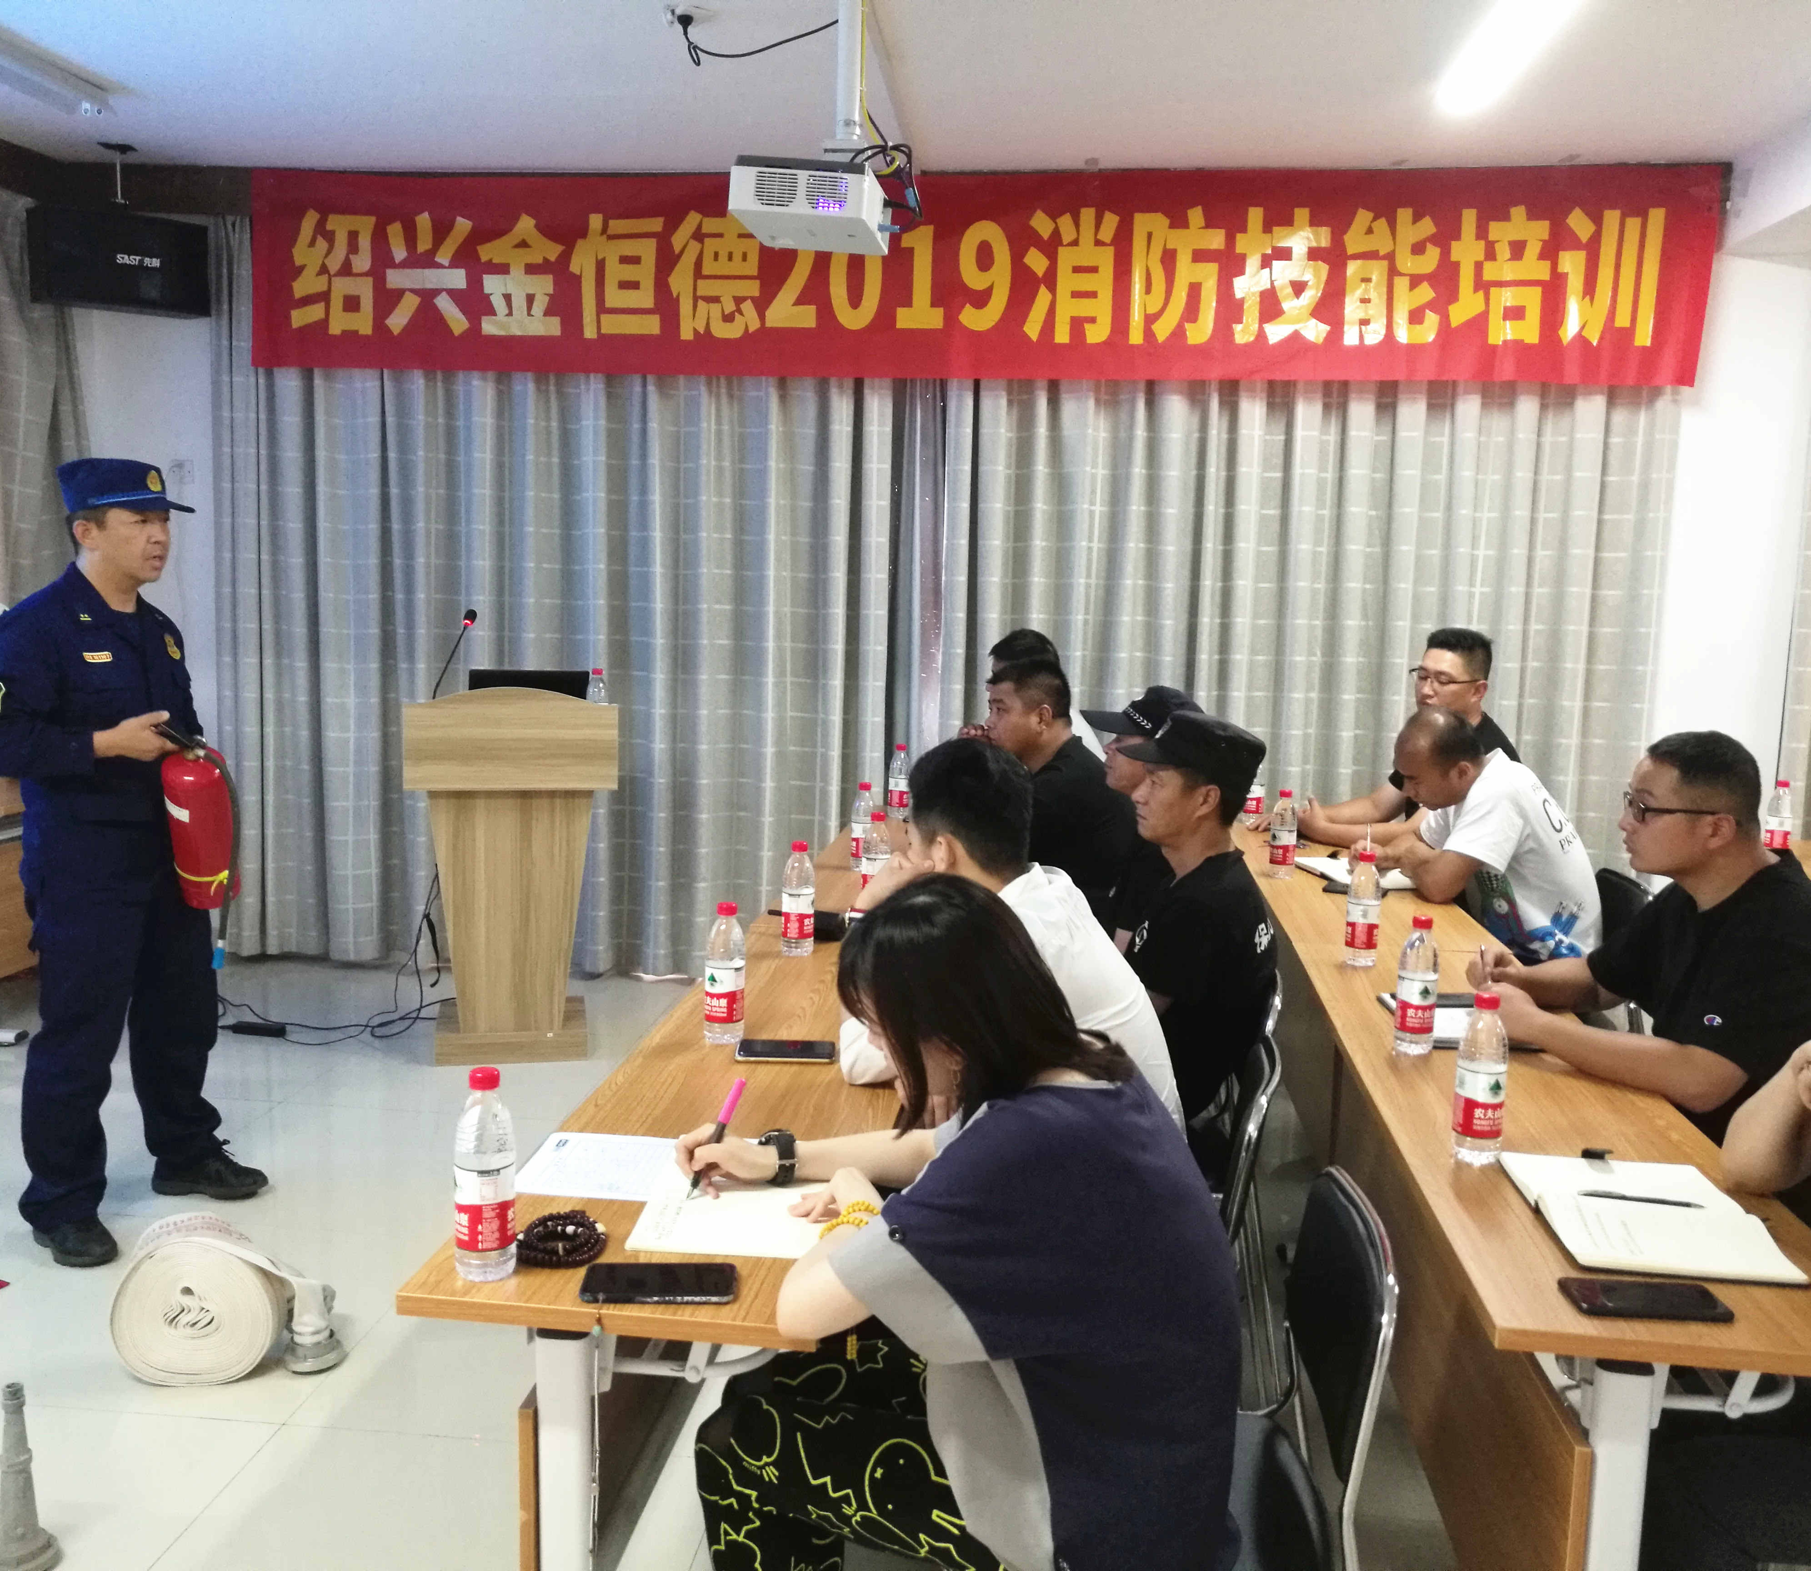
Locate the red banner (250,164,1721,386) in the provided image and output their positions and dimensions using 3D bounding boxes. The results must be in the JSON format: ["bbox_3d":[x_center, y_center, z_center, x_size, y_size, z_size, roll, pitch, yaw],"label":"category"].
[{"bbox_3d":[0.153,-1.718,5.485,4.920,0.690,0.030,2,8,6],"label":"red banner"}]

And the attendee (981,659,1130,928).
[{"bbox_3d":[0.307,0.321,4.329,0.740,1.305,0.550,2,8,7],"label":"attendee"}]

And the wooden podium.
[{"bbox_3d":[-1.231,0.250,5.137,0.645,1.155,0.480,0,8,-13],"label":"wooden podium"}]

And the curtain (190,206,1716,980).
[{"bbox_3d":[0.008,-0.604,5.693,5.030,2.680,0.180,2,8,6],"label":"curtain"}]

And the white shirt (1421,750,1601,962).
[{"bbox_3d":[1.536,0.213,4.133,0.460,0.600,0.480,4,8,20],"label":"white shirt"}]

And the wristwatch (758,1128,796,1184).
[{"bbox_3d":[-0.160,0.470,2.066,0.044,0.064,0.063,-2,-32,-13],"label":"wristwatch"}]

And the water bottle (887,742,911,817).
[{"bbox_3d":[-0.015,-0.013,5.094,0.066,0.221,0.066,2,8,6],"label":"water bottle"}]

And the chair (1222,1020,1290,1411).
[{"bbox_3d":[0.341,0.785,2.756,0.520,0.800,0.460,3,8,10],"label":"chair"}]

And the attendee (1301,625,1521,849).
[{"bbox_3d":[1.457,0.231,4.772,0.720,1.380,0.540,0,8,-9],"label":"attendee"}]

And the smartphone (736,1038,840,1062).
[{"bbox_3d":[-0.193,0.435,2.662,0.156,0.009,0.077,1,8,0],"label":"smartphone"}]

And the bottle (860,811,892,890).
[{"bbox_3d":[-0.063,0.178,3.746,0.064,0.231,0.064,2,8,6],"label":"bottle"}]

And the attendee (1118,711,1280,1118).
[{"bbox_3d":[0.383,0.473,3.350,0.740,1.265,0.520,3,8,10],"label":"attendee"}]

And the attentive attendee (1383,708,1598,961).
[{"bbox_3d":[1.454,0.396,4.187,0.680,1.200,0.540,4,8,20],"label":"attentive attendee"}]

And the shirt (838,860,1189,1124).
[{"bbox_3d":[0.225,0.428,2.793,0.560,0.590,0.520,4,8,18],"label":"shirt"}]

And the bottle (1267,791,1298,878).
[{"bbox_3d":[0.996,0.128,4.291,0.066,0.230,0.066,1,8,0],"label":"bottle"}]

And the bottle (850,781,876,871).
[{"bbox_3d":[-0.109,0.108,4.255,0.064,0.231,0.064,2,8,6],"label":"bottle"}]

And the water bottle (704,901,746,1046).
[{"bbox_3d":[-0.299,0.311,2.724,0.064,0.231,0.064,2,8,6],"label":"water bottle"}]

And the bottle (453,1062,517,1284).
[{"bbox_3d":[-0.459,0.417,1.777,0.066,0.221,0.066,2,8,6],"label":"bottle"}]

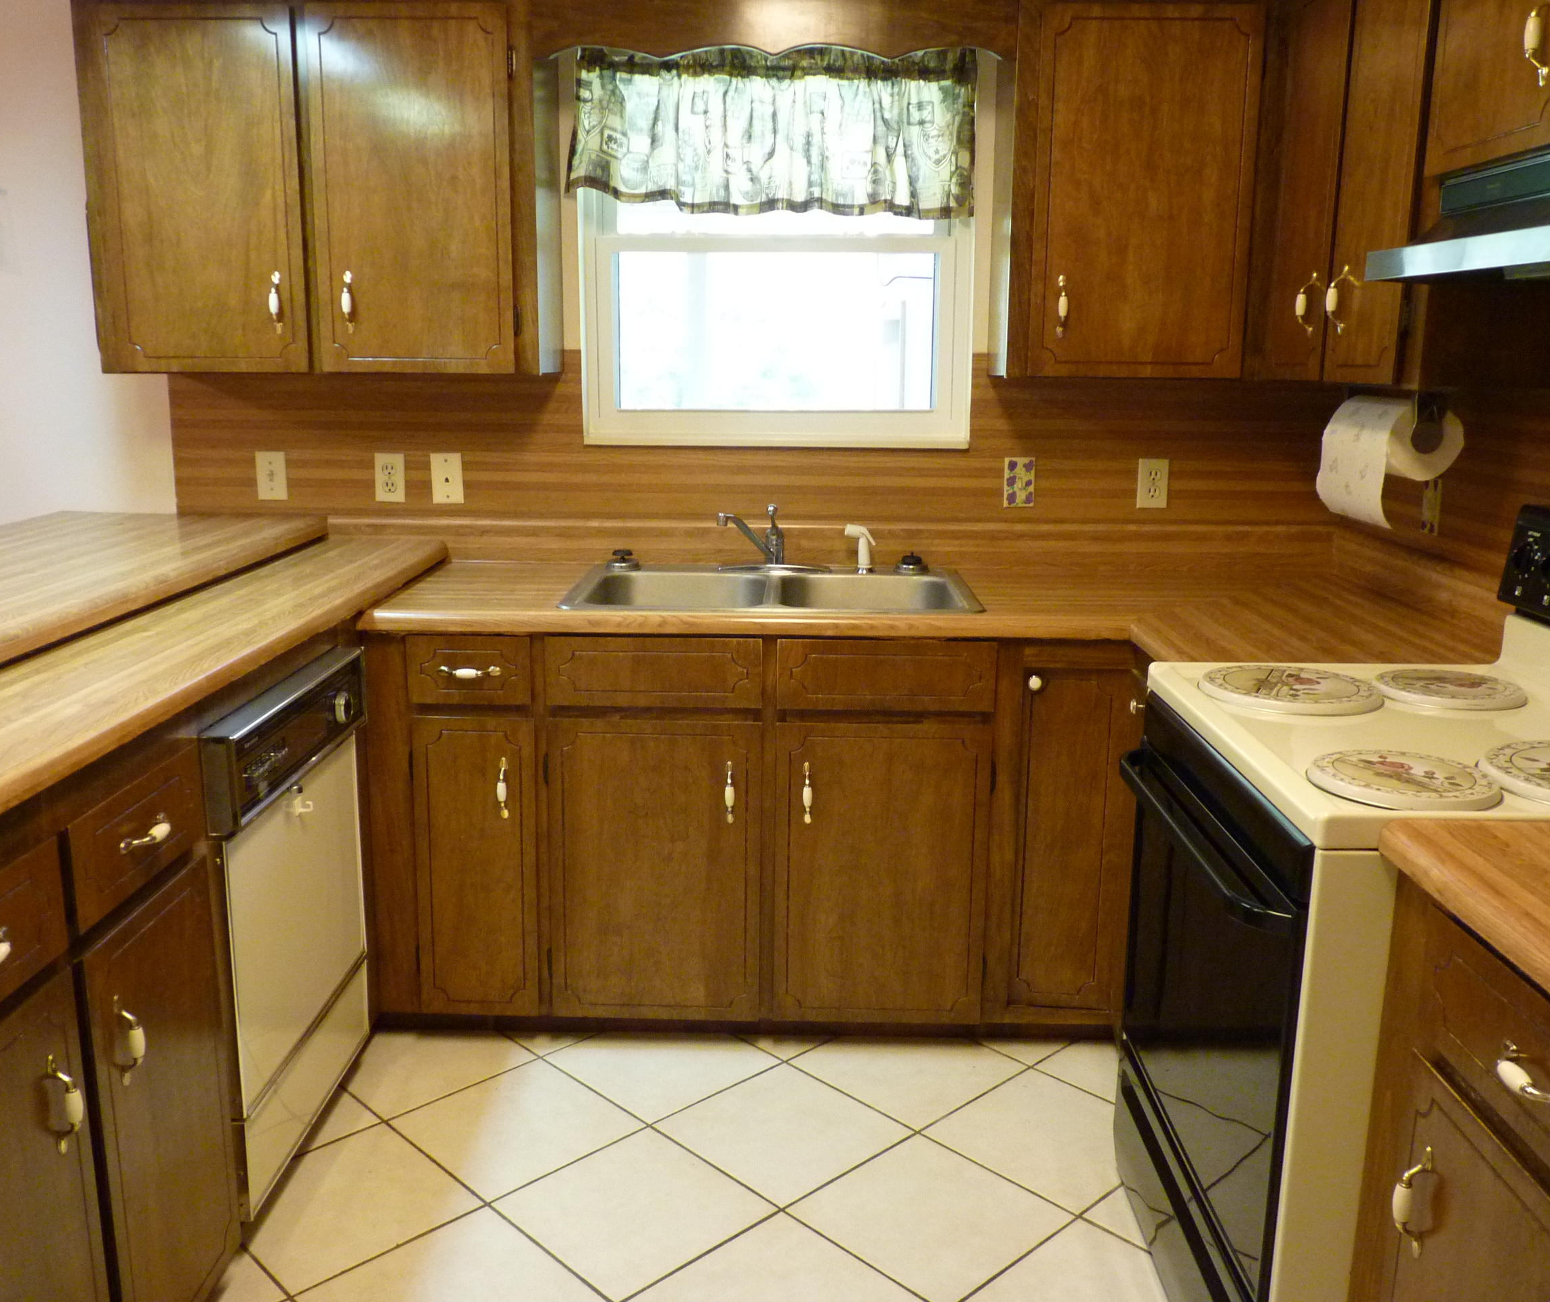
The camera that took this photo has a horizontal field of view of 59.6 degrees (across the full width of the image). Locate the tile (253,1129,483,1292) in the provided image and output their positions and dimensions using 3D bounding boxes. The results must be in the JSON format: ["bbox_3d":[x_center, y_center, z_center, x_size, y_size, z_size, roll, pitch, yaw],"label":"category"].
[{"bbox_3d":[-0.722,0.923,2.259,0.342,0.010,0.342,-11,16,-43],"label":"tile"}]

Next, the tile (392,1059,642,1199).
[{"bbox_3d":[-0.472,0.872,2.483,0.339,0.010,0.339,-11,16,-43],"label":"tile"}]

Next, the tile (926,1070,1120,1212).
[{"bbox_3d":[0.507,0.891,2.480,0.342,0.010,0.342,-11,16,-43],"label":"tile"}]

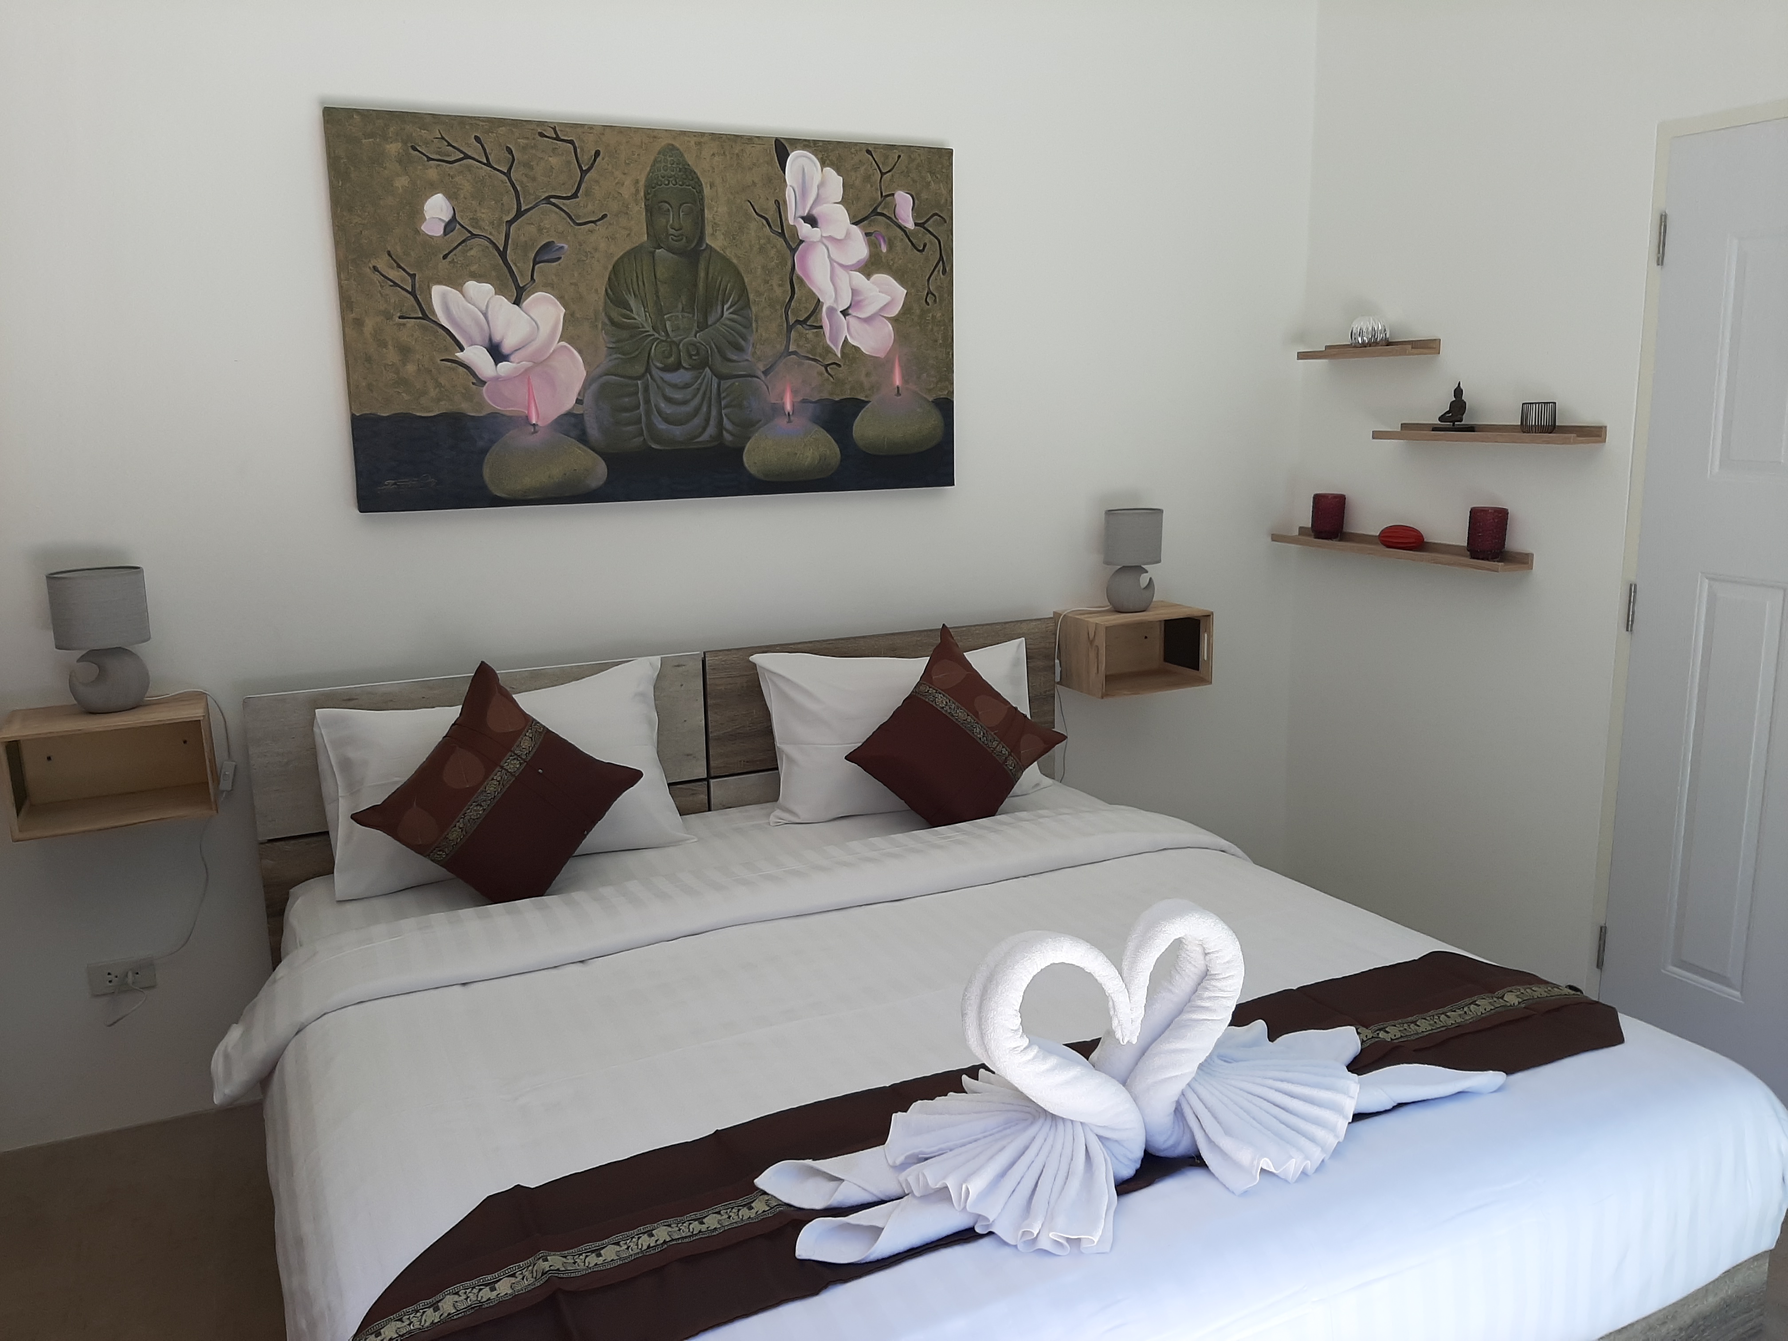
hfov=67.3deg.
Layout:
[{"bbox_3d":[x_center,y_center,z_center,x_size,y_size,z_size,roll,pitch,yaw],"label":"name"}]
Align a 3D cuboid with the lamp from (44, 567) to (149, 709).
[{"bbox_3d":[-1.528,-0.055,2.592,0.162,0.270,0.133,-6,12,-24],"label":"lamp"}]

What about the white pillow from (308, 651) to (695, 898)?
[{"bbox_3d":[-0.823,0.221,2.878,0.725,0.420,0.160,-6,-15,-24],"label":"white pillow"}]

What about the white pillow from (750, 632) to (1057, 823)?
[{"bbox_3d":[0.027,0.130,3.253,0.725,0.395,0.150,-6,-11,-24],"label":"white pillow"}]

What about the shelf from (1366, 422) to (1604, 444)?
[{"bbox_3d":[1.390,-0.562,3.185,0.102,0.037,0.600,-6,12,-22],"label":"shelf"}]

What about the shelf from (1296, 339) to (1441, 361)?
[{"bbox_3d":[1.229,-0.835,3.503,0.102,0.039,0.405,-6,12,-22],"label":"shelf"}]

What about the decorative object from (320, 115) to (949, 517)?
[{"bbox_3d":[-0.488,-0.793,3.033,1.397,0.800,0.035,-6,12,-24],"label":"decorative object"}]

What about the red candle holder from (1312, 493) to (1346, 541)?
[{"bbox_3d":[1.197,-0.415,3.695,0.084,0.130,0.084,-6,12,-24],"label":"red candle holder"}]

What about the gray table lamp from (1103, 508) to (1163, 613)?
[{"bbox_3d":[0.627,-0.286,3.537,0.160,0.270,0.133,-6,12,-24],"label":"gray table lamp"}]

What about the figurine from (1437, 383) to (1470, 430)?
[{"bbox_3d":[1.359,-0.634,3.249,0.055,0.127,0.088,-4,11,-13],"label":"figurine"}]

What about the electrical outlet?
[{"bbox_3d":[-1.599,0.636,2.782,0.122,0.070,0.014,-6,12,-24],"label":"electrical outlet"}]

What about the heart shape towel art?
[{"bbox_3d":[0.344,0.447,1.647,1.015,0.335,0.266,-5,12,-19],"label":"heart shape towel art"}]

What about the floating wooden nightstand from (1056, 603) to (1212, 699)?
[{"bbox_3d":[0.642,-0.058,3.582,0.348,0.194,0.227,-6,12,-24],"label":"floating wooden nightstand"}]

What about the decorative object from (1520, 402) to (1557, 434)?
[{"bbox_3d":[1.457,-0.567,3.031,0.073,0.074,0.073,-6,12,-22],"label":"decorative object"}]

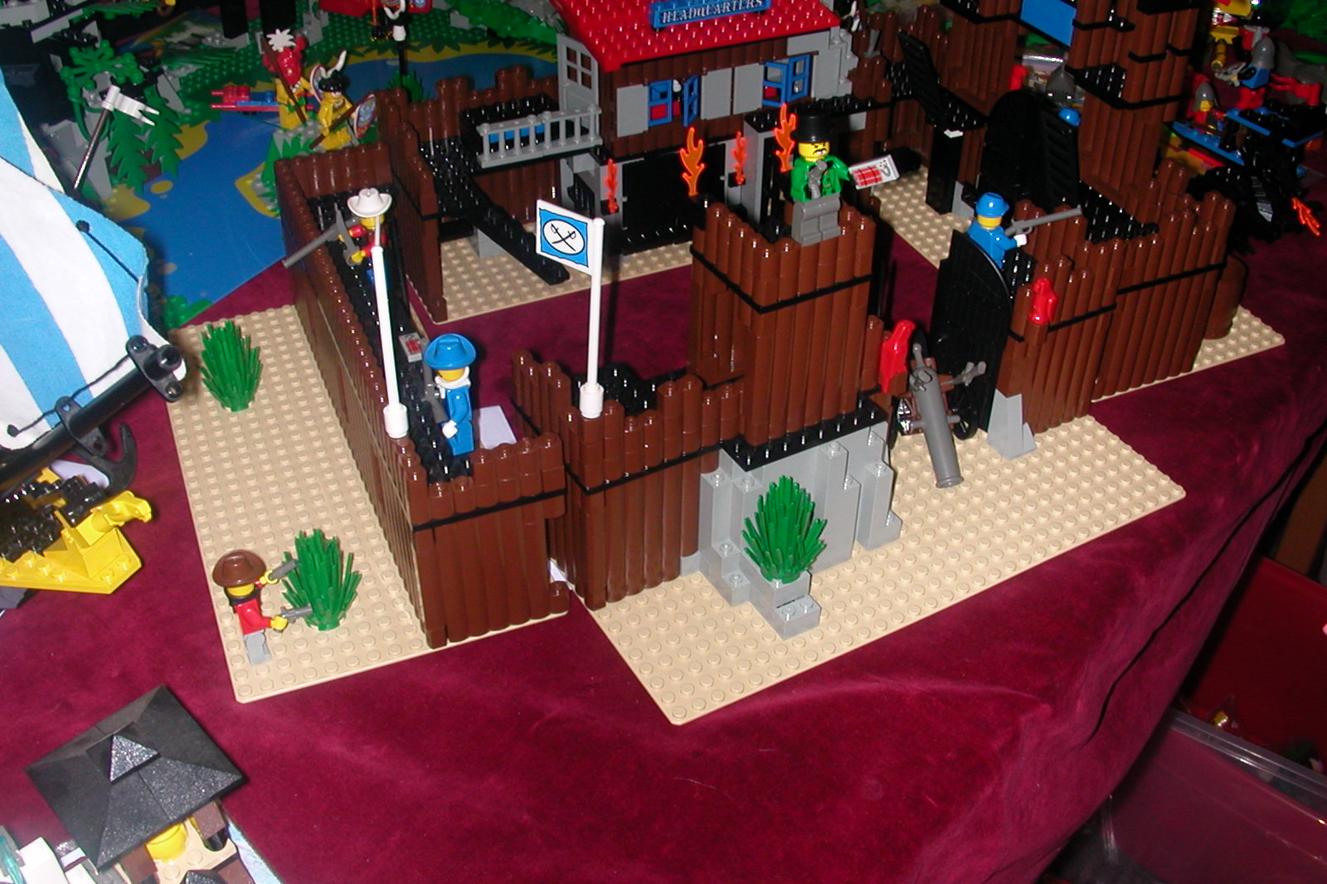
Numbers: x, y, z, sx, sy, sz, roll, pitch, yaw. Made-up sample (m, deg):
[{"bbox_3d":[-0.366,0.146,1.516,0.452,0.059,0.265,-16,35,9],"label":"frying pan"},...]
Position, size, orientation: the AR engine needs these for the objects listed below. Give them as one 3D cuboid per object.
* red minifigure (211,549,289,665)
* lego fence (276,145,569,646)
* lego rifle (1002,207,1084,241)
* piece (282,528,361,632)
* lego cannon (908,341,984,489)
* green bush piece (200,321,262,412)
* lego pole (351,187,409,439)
[{"bbox_3d":[-0.146,0.059,0.505,0.022,0.044,0.022,-14,40,-18],"label":"red minifigure"},{"bbox_3d":[-0.109,-0.037,0.592,0.056,0.090,0.254,-14,40,-18],"label":"lego fence"},{"bbox_3d":[0.163,-0.093,0.606,0.047,0.011,0.004,-19,42,-23],"label":"lego rifle"},{"bbox_3d":[-0.126,0.051,0.519,0.028,0.041,0.028,-14,40,-18],"label":"piece"},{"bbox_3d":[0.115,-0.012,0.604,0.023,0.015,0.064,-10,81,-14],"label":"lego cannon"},{"bbox_3d":[-0.190,-0.033,0.626,0.028,0.041,0.028,-14,40,-18],"label":"green bush piece"},{"bbox_3d":[-0.091,-0.034,0.466,0.010,0.083,0.010,-14,40,-18],"label":"lego pole"}]

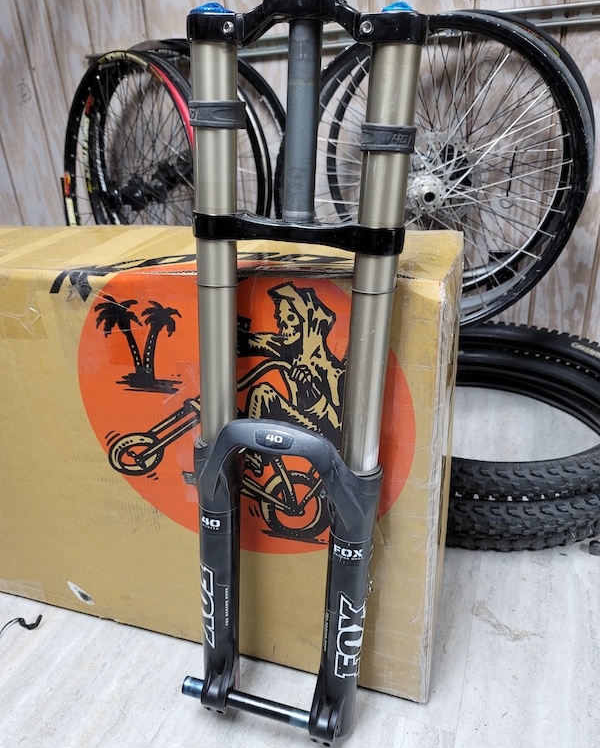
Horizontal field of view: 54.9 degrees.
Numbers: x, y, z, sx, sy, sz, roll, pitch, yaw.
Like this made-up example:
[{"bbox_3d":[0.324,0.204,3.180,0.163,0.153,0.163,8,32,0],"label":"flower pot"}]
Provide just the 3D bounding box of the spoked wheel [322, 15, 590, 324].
[{"bbox_3d":[0.240,-0.345,1.100,0.576,0.576,0.100,0,27,7],"label":"spoked wheel"}]

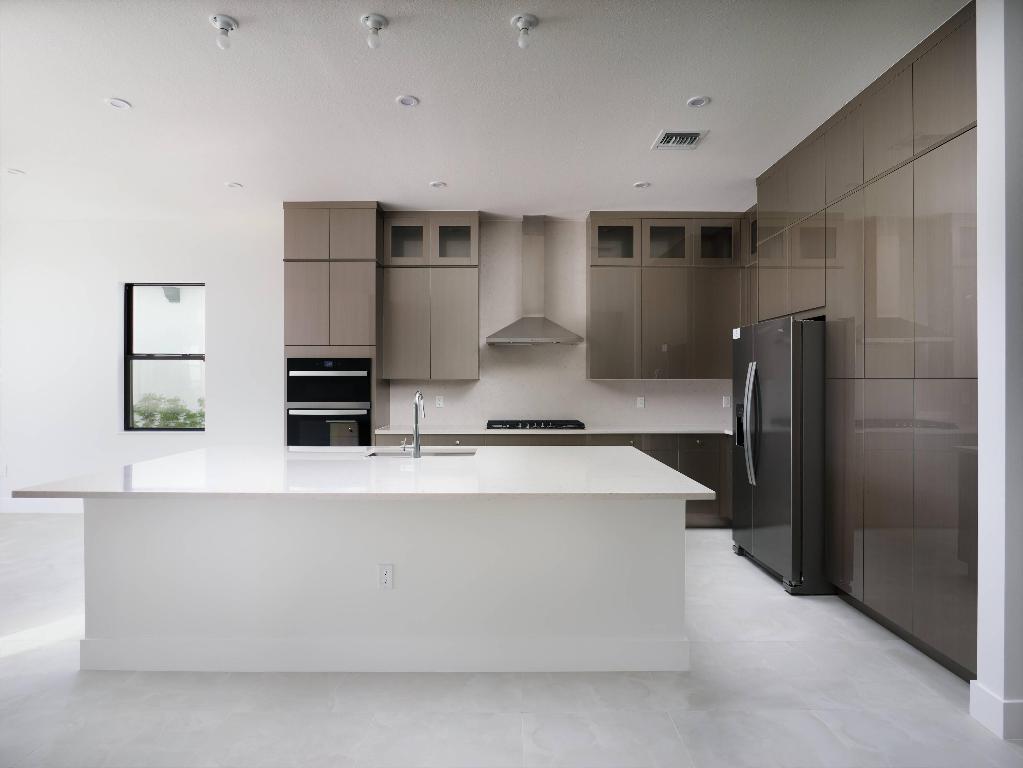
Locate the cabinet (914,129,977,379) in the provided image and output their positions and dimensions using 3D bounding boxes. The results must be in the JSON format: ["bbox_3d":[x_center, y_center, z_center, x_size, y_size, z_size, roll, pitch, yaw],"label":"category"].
[{"bbox_3d":[2.299,-0.566,2.466,0.580,1.080,0.360,0,1,0],"label":"cabinet"}]

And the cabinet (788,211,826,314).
[{"bbox_3d":[2.304,-0.808,3.620,0.580,0.620,0.464,0,1,0],"label":"cabinet"}]

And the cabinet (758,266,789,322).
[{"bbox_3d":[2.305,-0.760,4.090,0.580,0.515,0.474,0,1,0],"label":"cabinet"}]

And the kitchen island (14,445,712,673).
[{"bbox_3d":[-0.637,0.917,3.085,3.045,0.914,1.570,0,0,0],"label":"kitchen island"}]

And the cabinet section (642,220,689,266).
[{"bbox_3d":[1.498,-1.373,5.315,0.488,0.456,0.330,0,0,0],"label":"cabinet section"}]

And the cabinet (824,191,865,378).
[{"bbox_3d":[2.302,-0.573,3.202,0.580,1.080,0.378,0,1,0],"label":"cabinet"}]

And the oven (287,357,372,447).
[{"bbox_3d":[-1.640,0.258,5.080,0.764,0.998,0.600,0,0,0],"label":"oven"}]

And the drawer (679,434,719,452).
[{"bbox_3d":[1.688,0.532,5.050,0.361,0.145,0.500,0,1,0],"label":"drawer"}]

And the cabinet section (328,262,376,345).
[{"bbox_3d":[-1.448,-0.734,5.171,0.431,0.758,0.610,0,1,0],"label":"cabinet section"}]

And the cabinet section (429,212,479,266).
[{"bbox_3d":[-0.548,-1.394,5.318,0.464,0.497,0.330,0,1,0],"label":"cabinet section"}]

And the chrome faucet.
[{"bbox_3d":[-0.557,0.234,3.242,0.056,0.406,0.225,0,1,0],"label":"chrome faucet"}]

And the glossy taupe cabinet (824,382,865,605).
[{"bbox_3d":[2.340,0.618,3.264,0.610,1.292,0.380,0,0,0],"label":"glossy taupe cabinet"}]

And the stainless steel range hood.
[{"bbox_3d":[0.223,-1.031,5.240,0.914,1.307,0.500,0,0,0],"label":"stainless steel range hood"}]

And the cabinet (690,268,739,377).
[{"bbox_3d":[1.965,-0.578,5.252,0.460,1.073,0.330,0,1,0],"label":"cabinet"}]

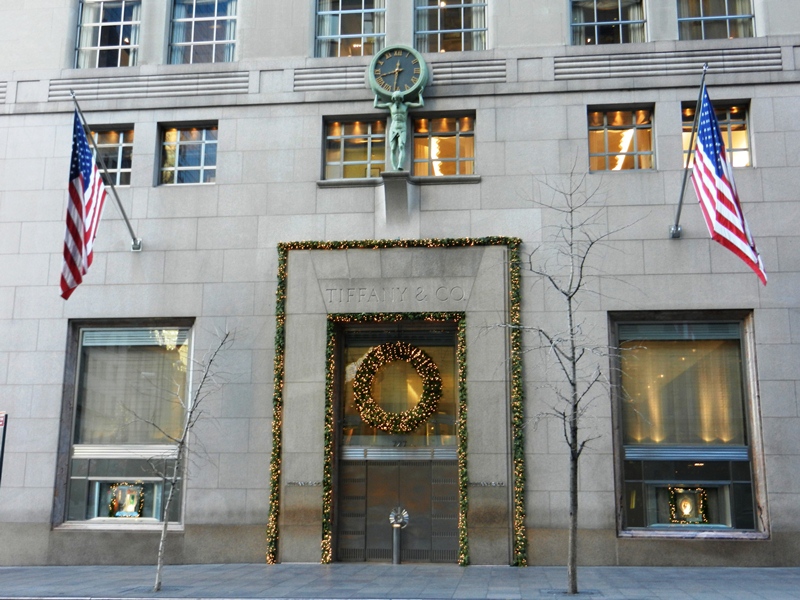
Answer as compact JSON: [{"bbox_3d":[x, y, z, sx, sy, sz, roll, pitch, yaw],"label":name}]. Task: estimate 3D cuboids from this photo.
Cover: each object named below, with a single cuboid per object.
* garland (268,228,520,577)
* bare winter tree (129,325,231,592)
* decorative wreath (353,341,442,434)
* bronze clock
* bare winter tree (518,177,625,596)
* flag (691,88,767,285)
[{"bbox_3d":[-0.095,2.270,20.810,6.000,7.800,0.350,-1,-12,6],"label":"garland"},{"bbox_3d":[-4.087,2.920,16.407,1.950,4.800,1.600,-1,-12,6],"label":"bare winter tree"},{"bbox_3d":[-0.063,2.115,21.300,2.150,2.200,0.380,-1,-12,6],"label":"decorative wreath"},{"bbox_3d":[-0.010,-5.698,22.027,1.450,1.450,0.500,-1,-12,6],"label":"bronze clock"},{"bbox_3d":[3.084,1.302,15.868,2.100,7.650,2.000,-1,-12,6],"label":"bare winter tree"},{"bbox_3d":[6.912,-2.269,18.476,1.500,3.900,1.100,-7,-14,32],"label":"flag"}]

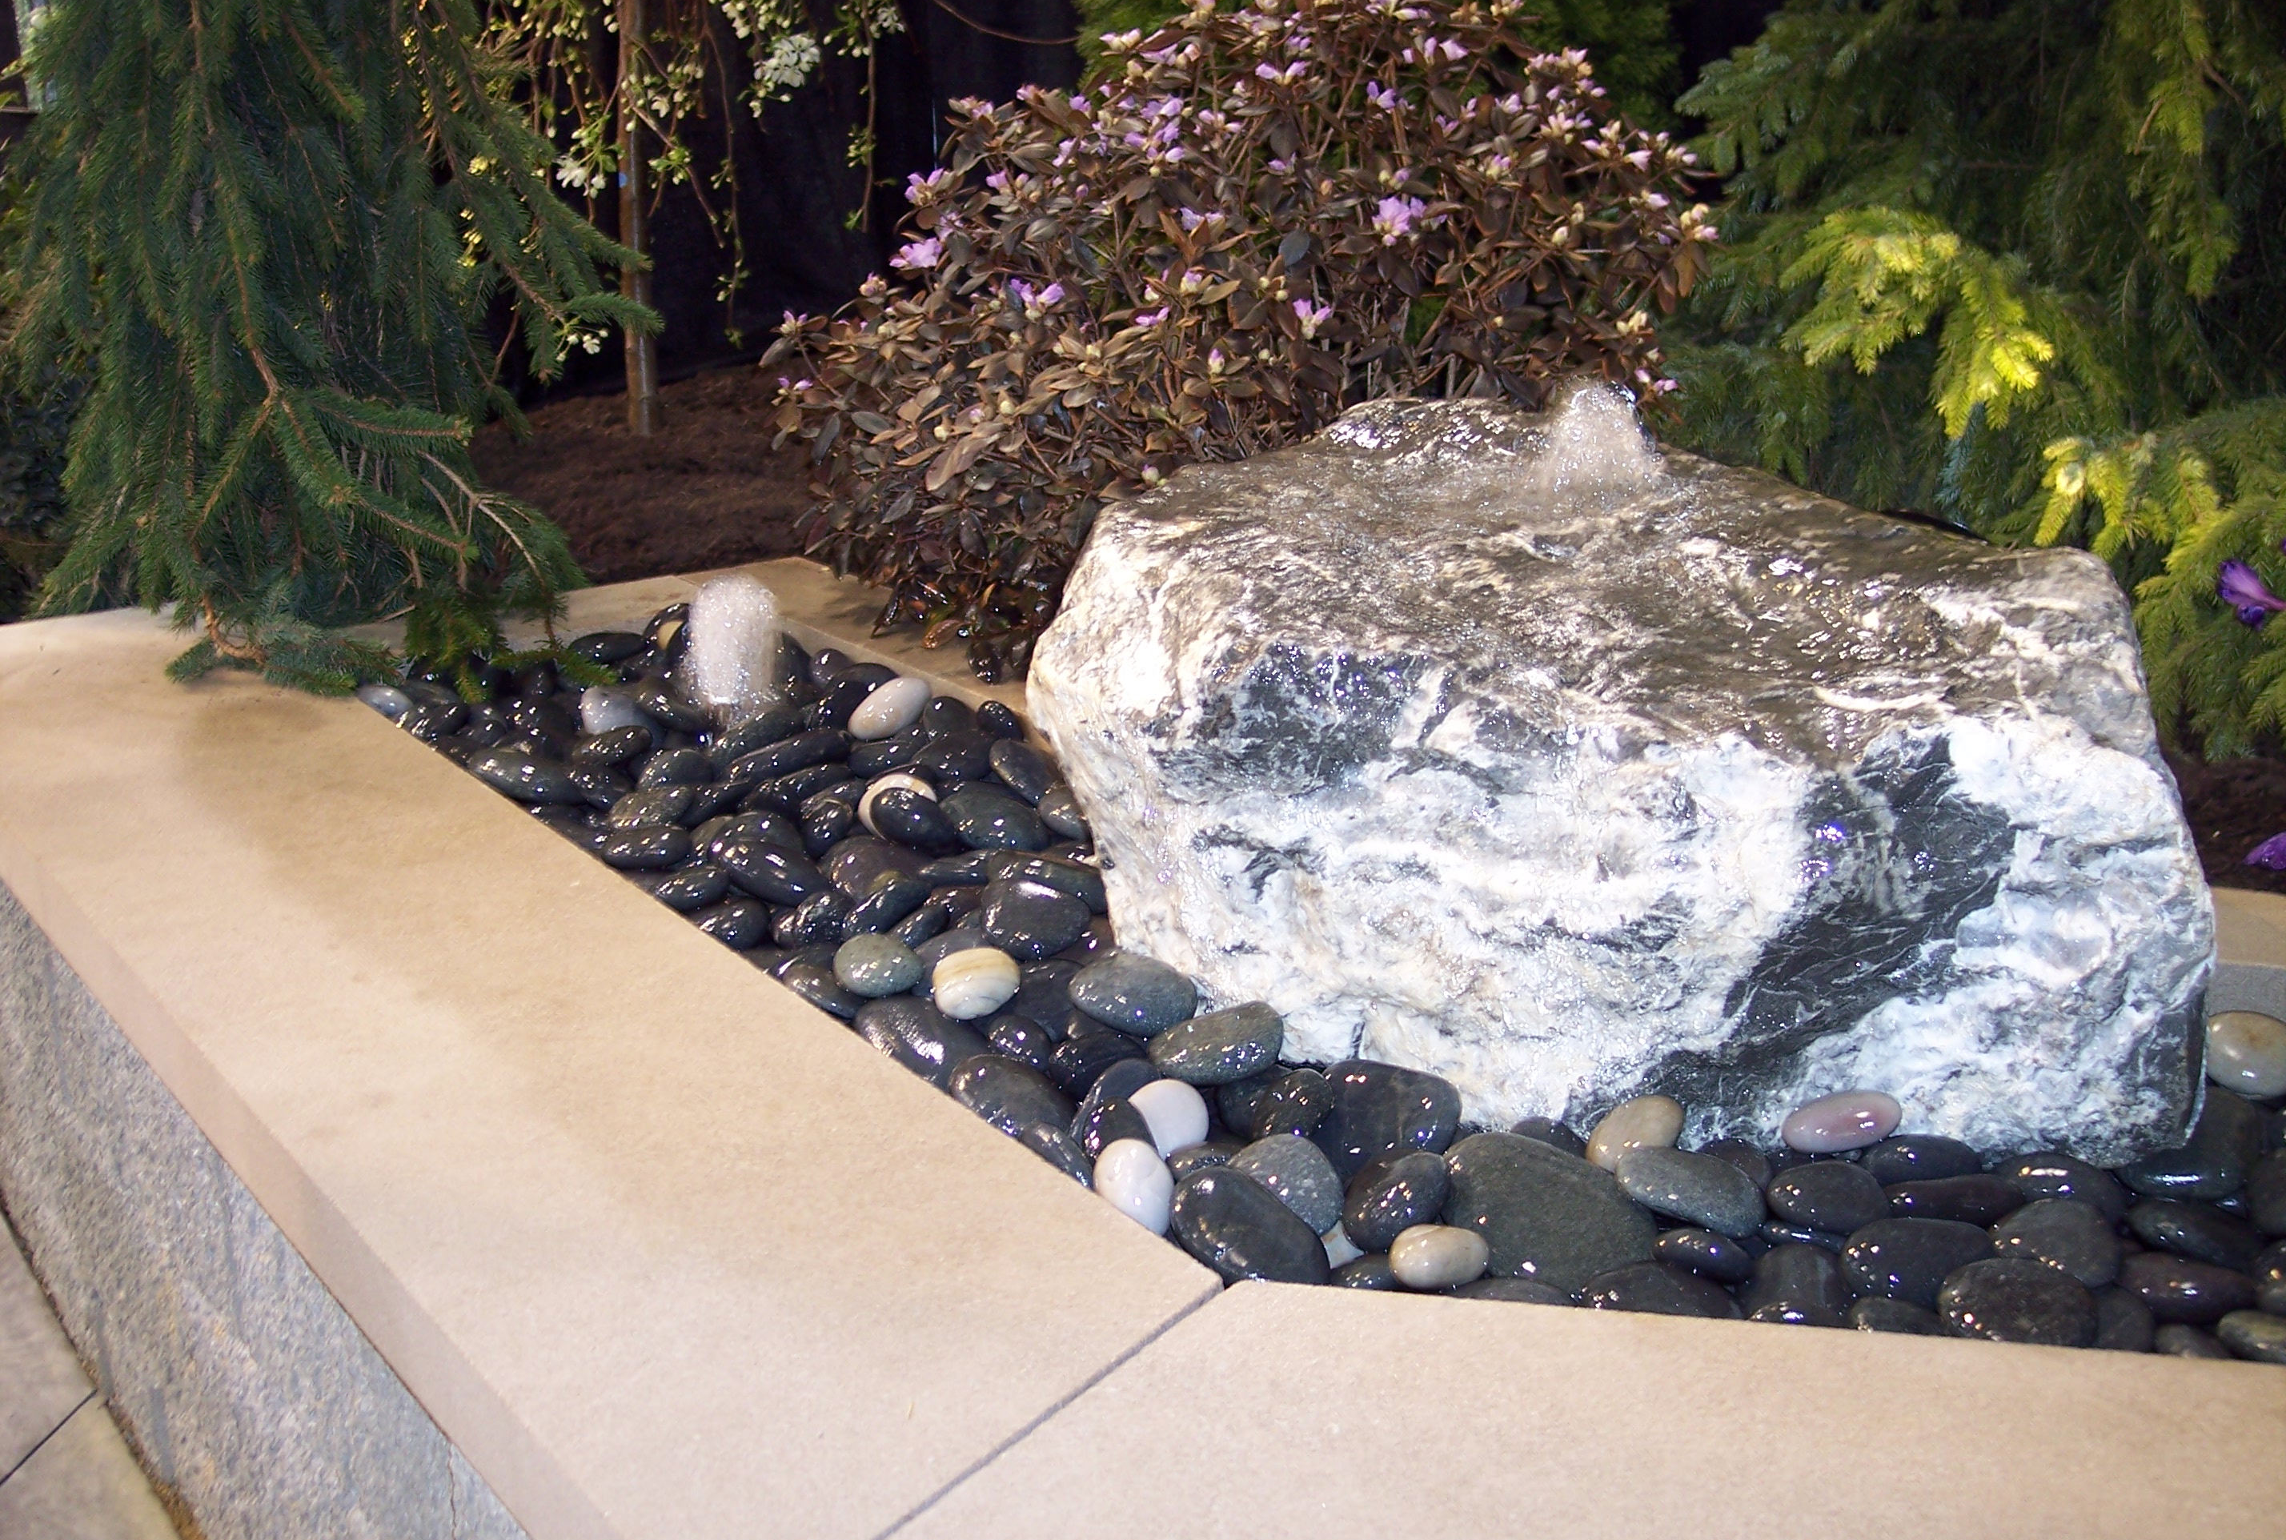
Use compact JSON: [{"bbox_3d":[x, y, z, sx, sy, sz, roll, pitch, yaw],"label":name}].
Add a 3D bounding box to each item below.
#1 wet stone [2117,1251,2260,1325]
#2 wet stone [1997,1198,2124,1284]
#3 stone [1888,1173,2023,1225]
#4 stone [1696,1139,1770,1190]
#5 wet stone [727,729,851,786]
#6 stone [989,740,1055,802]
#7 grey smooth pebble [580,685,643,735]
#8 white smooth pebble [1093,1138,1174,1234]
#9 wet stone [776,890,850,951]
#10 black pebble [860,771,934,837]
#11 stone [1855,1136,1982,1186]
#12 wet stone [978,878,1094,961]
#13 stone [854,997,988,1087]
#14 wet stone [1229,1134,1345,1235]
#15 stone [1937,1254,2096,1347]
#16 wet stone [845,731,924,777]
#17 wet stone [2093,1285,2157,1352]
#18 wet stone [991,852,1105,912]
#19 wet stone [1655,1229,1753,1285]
[{"bbox_3d":[0.636,0.315,1.566,0.080,0.037,0.057,5,18,7],"label":"wet stone"},{"bbox_3d":[0.534,0.277,1.508,0.074,0.039,0.059,5,37,21],"label":"wet stone"},{"bbox_3d":[0.497,0.263,1.573,0.084,0.034,0.049,-1,6,16],"label":"stone"},{"bbox_3d":[0.423,0.290,1.848,0.061,0.041,0.080,0,17,4],"label":"stone"},{"bbox_3d":[-0.372,-0.014,2.703,0.138,0.043,0.075,-21,11,-12],"label":"wet stone"},{"bbox_3d":[-0.112,0.003,2.438,0.093,0.039,0.062,46,29,15],"label":"stone"},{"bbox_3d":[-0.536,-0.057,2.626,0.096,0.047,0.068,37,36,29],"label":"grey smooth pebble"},{"bbox_3d":[-0.005,0.253,1.556,0.050,0.040,0.062,-25,69,-19],"label":"white smooth pebble"},{"bbox_3d":[-0.305,0.138,2.381,0.059,0.035,0.092,1,25,27],"label":"wet stone"},{"bbox_3d":[-0.242,0.038,2.572,0.086,0.053,0.071,6,36,-1],"label":"black pebble"},{"bbox_3d":[0.562,0.283,1.863,0.093,0.037,0.059,6,19,-1],"label":"stone"},{"bbox_3d":[-0.097,0.133,2.315,0.108,0.056,0.089,25,46,31],"label":"wet stone"},{"bbox_3d":[-0.170,0.209,1.970,0.123,0.055,0.081,32,30,27],"label":"stone"},{"bbox_3d":[0.098,0.287,1.780,0.086,0.044,0.069,30,46,6],"label":"wet stone"},{"bbox_3d":[0.483,0.294,1.421,0.083,0.043,0.062,4,25,21],"label":"stone"},{"bbox_3d":[-0.247,-0.016,2.479,0.085,0.042,0.055,-25,30,-17],"label":"wet stone"},{"bbox_3d":[0.614,0.354,1.632,0.066,0.038,0.052,2,27,0],"label":"wet stone"},{"bbox_3d":[-0.076,0.094,2.118,0.102,0.049,0.067,10,22,4],"label":"wet stone"},{"bbox_3d":[0.329,0.285,1.508,0.060,0.030,0.041,18,10,23],"label":"wet stone"}]

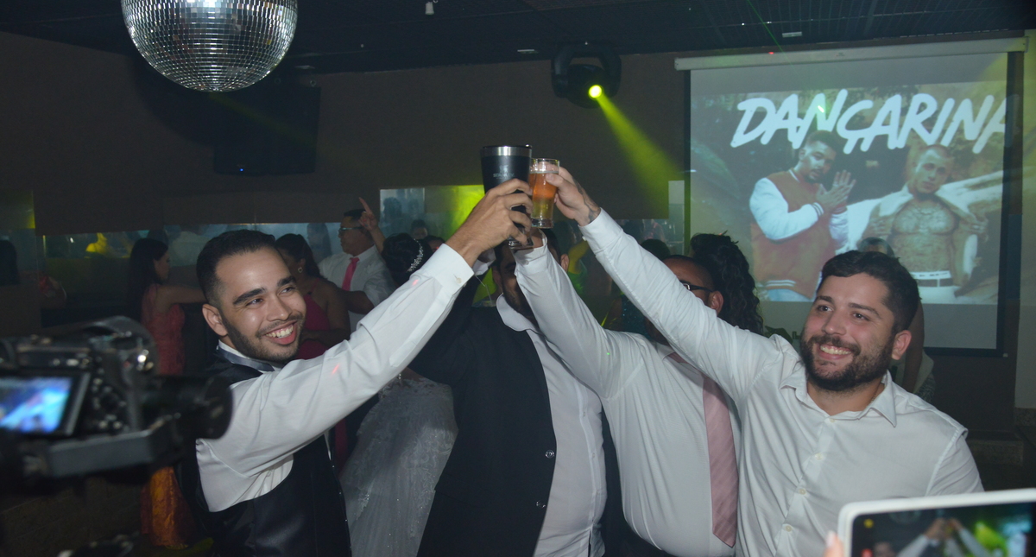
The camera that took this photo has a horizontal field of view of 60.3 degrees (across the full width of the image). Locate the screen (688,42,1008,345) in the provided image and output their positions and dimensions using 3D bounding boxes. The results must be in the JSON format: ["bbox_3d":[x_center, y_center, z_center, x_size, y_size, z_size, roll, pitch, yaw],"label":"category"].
[{"bbox_3d":[2.256,-0.542,6.278,2.223,2.103,0.080,1,5,18],"label":"screen"}]

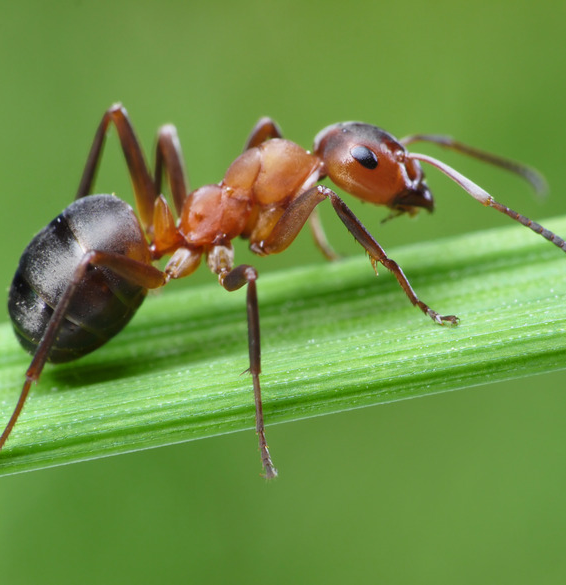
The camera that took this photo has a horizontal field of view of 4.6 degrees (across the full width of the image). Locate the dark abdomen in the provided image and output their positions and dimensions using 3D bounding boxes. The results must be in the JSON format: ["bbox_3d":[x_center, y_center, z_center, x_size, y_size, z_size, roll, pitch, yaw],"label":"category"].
[{"bbox_3d":[-0.003,0.000,0.107,0.002,0.003,0.002,37,5,-10],"label":"dark abdomen"}]

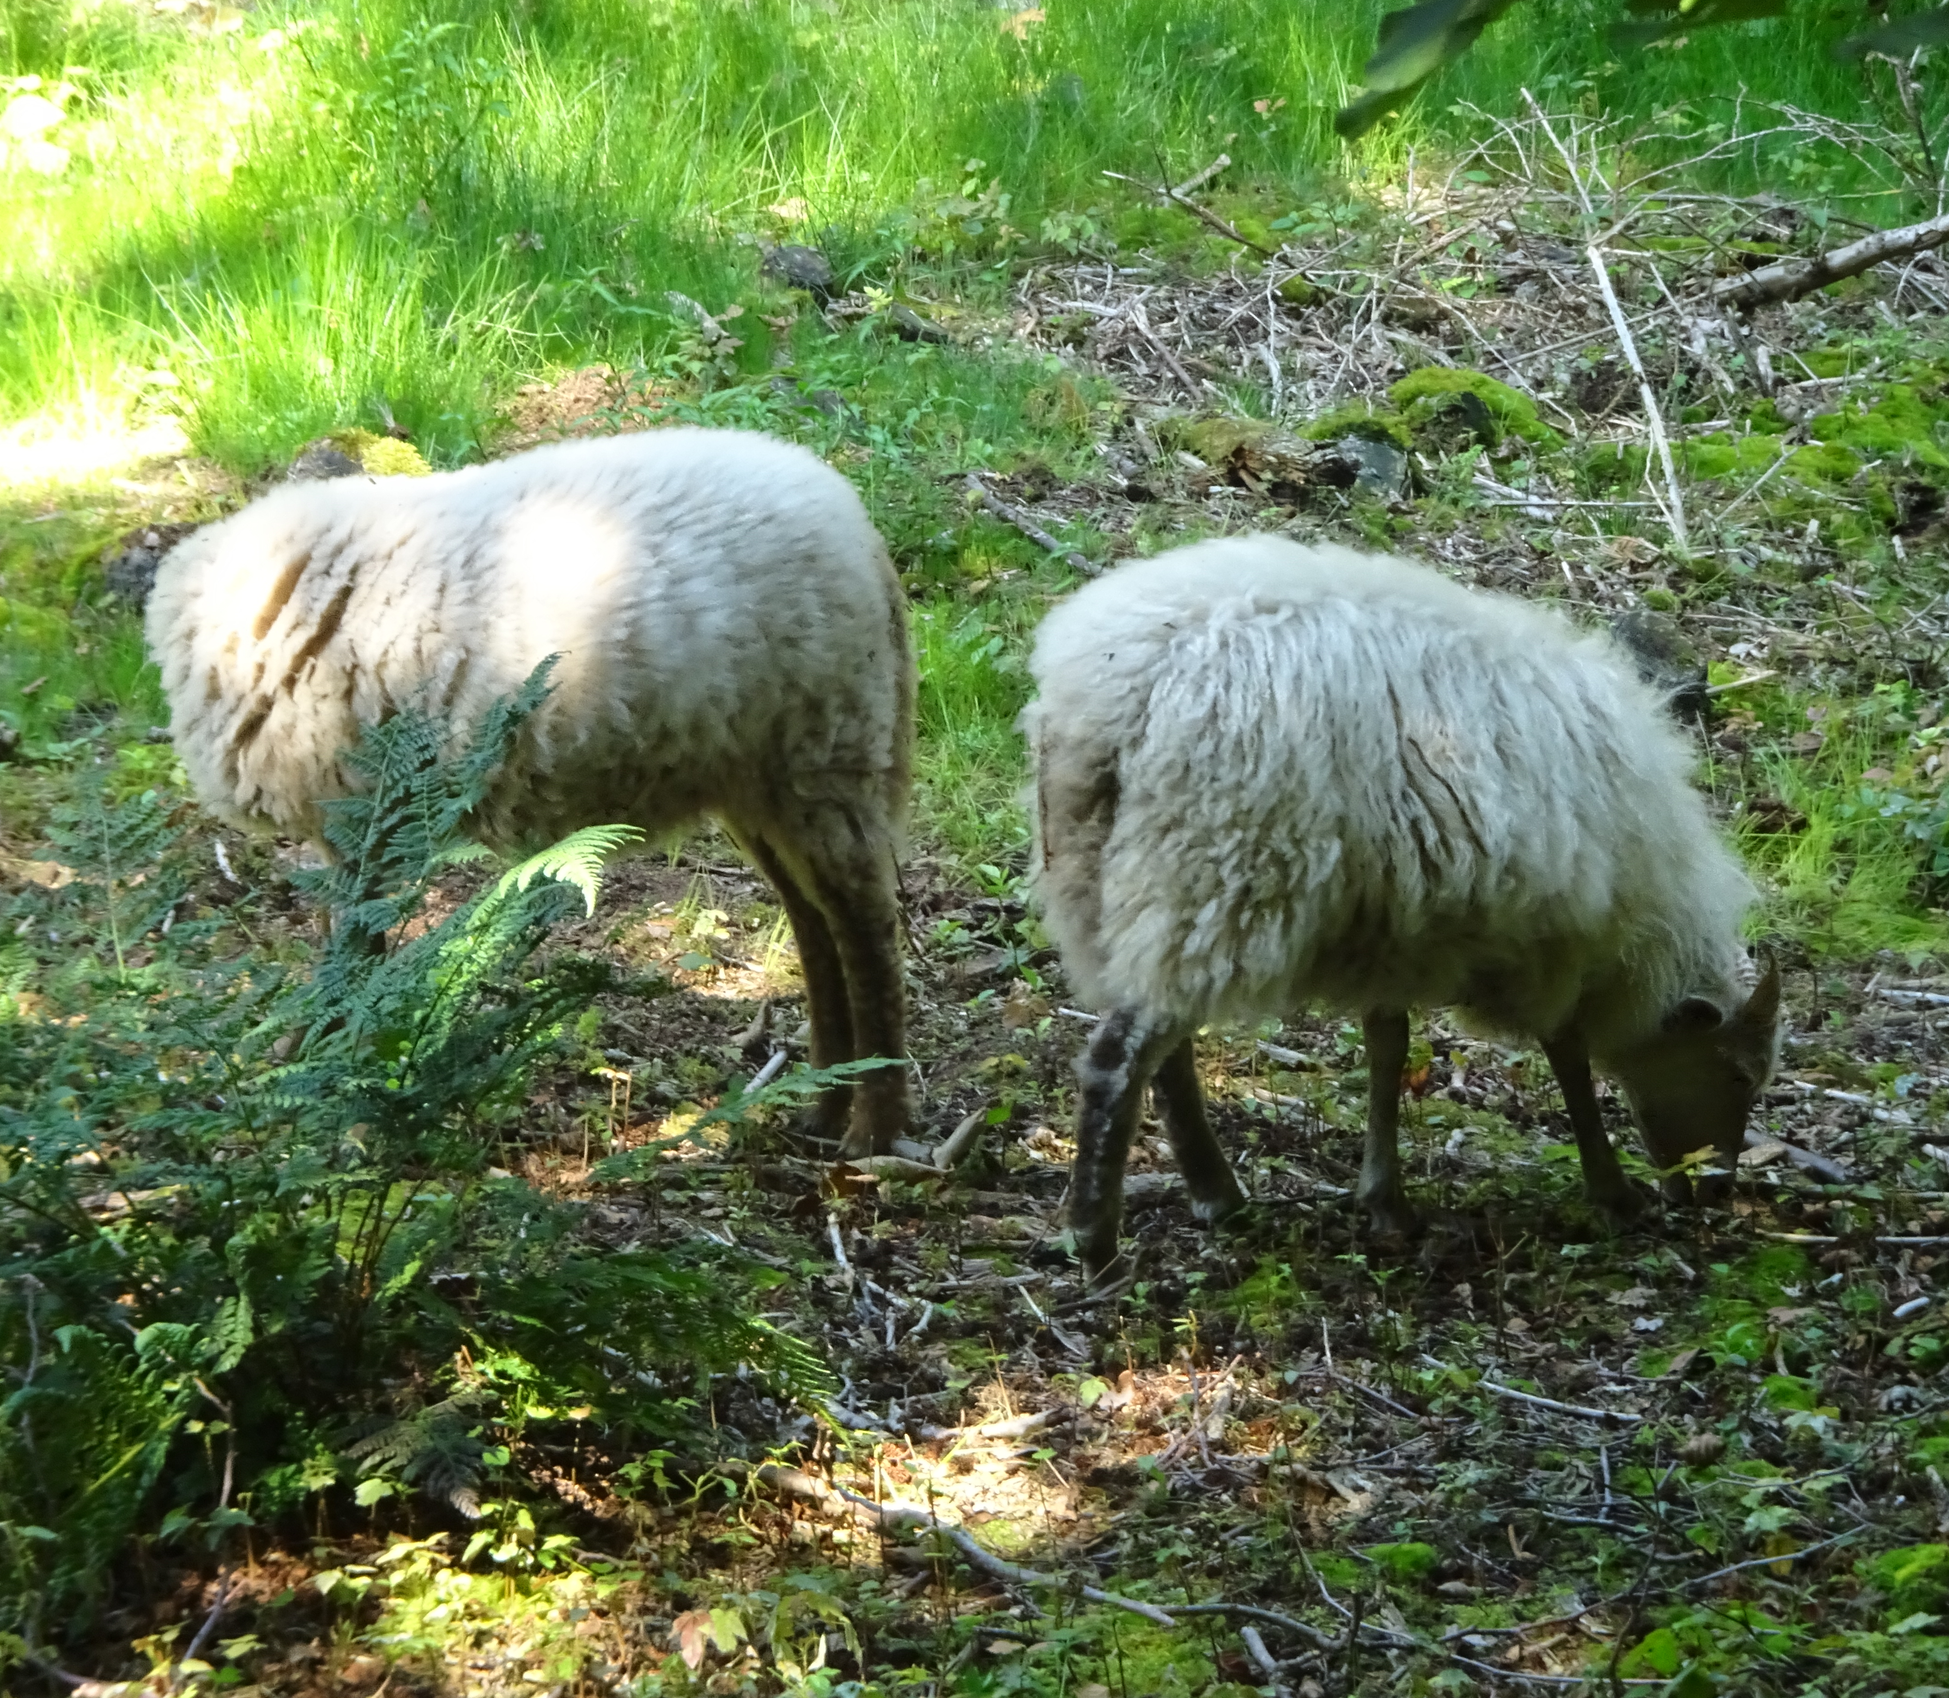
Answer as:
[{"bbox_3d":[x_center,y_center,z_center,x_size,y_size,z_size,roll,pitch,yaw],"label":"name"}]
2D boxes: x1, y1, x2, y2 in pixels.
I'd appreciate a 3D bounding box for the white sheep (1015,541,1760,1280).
[{"bbox_3d":[0.423,0.047,10.350,0.840,0.730,0.420,-4,9,-26],"label":"white sheep"}]

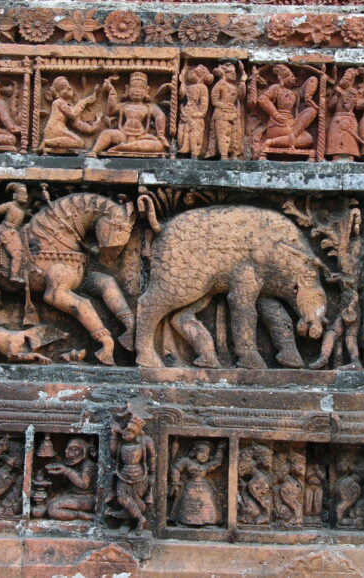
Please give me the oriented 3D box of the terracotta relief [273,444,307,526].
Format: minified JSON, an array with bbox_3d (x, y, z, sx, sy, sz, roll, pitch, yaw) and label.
[{"bbox_3d":[0.205,0.376,2.786,0.062,0.157,0.045,1,-2,2],"label":"terracotta relief"}]

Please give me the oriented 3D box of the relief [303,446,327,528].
[{"bbox_3d":[0.257,0.381,2.784,0.042,0.153,0.045,1,-2,2],"label":"relief"}]

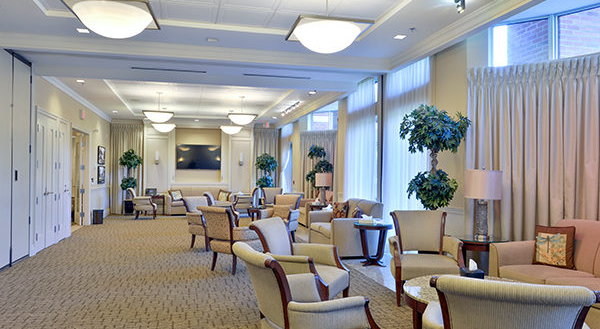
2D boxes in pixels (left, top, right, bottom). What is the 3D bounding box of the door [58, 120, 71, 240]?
[{"bbox_3d":[-4.620,0.291,8.450,0.080,2.300,0.650,0,-1,-14],"label":"door"}]

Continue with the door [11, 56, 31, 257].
[{"bbox_3d":[-4.090,-0.031,6.321,0.080,2.900,0.700,0,-1,-14],"label":"door"}]

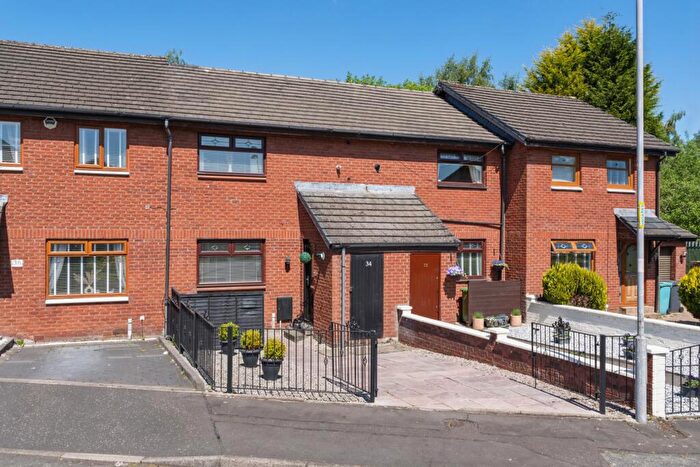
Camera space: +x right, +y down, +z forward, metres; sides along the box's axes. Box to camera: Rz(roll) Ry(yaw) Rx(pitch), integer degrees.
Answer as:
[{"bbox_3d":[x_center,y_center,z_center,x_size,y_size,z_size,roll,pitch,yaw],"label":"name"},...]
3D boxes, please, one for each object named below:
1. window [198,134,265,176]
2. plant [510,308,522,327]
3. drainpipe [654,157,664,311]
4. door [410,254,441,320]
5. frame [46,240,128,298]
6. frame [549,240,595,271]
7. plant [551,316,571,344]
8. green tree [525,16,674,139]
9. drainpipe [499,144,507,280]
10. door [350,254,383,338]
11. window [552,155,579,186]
[{"bbox_3d":[-2.938,-1.954,14.619,1.681,1.088,0.120,0,-1,-23],"label":"window"},{"bbox_3d":[3.981,2.015,13.945,0.270,0.400,0.270,0,-1,-23],"label":"plant"},{"bbox_3d":[10.165,-0.008,18.987,0.090,5.160,0.300,0,-1,-23],"label":"drainpipe"},{"bbox_3d":[1.774,1.393,13.783,0.826,1.840,0.070,0,-1,-23],"label":"door"},{"bbox_3d":[-5.959,0.814,13.296,1.705,1.332,0.120,0,-1,-23],"label":"frame"},{"bbox_3d":[6.809,0.804,17.818,1.762,1.200,0.140,0,-1,-23],"label":"frame"},{"bbox_3d":[4.332,1.968,11.930,0.370,0.530,0.360,0,-1,-23],"label":"plant"},{"bbox_3d":[12.881,-4.315,30.052,7.800,13.700,7.500,0,-1,-23],"label":"green tree"},{"bbox_3d":[4.658,-0.356,17.711,0.110,4.700,0.120,0,-1,-23],"label":"drainpipe"},{"bbox_3d":[0.406,1.407,13.303,0.834,1.947,0.080,0,-1,-23],"label":"door"},{"bbox_3d":[6.541,-1.956,17.769,1.183,1.028,0.100,0,-1,-23],"label":"window"}]

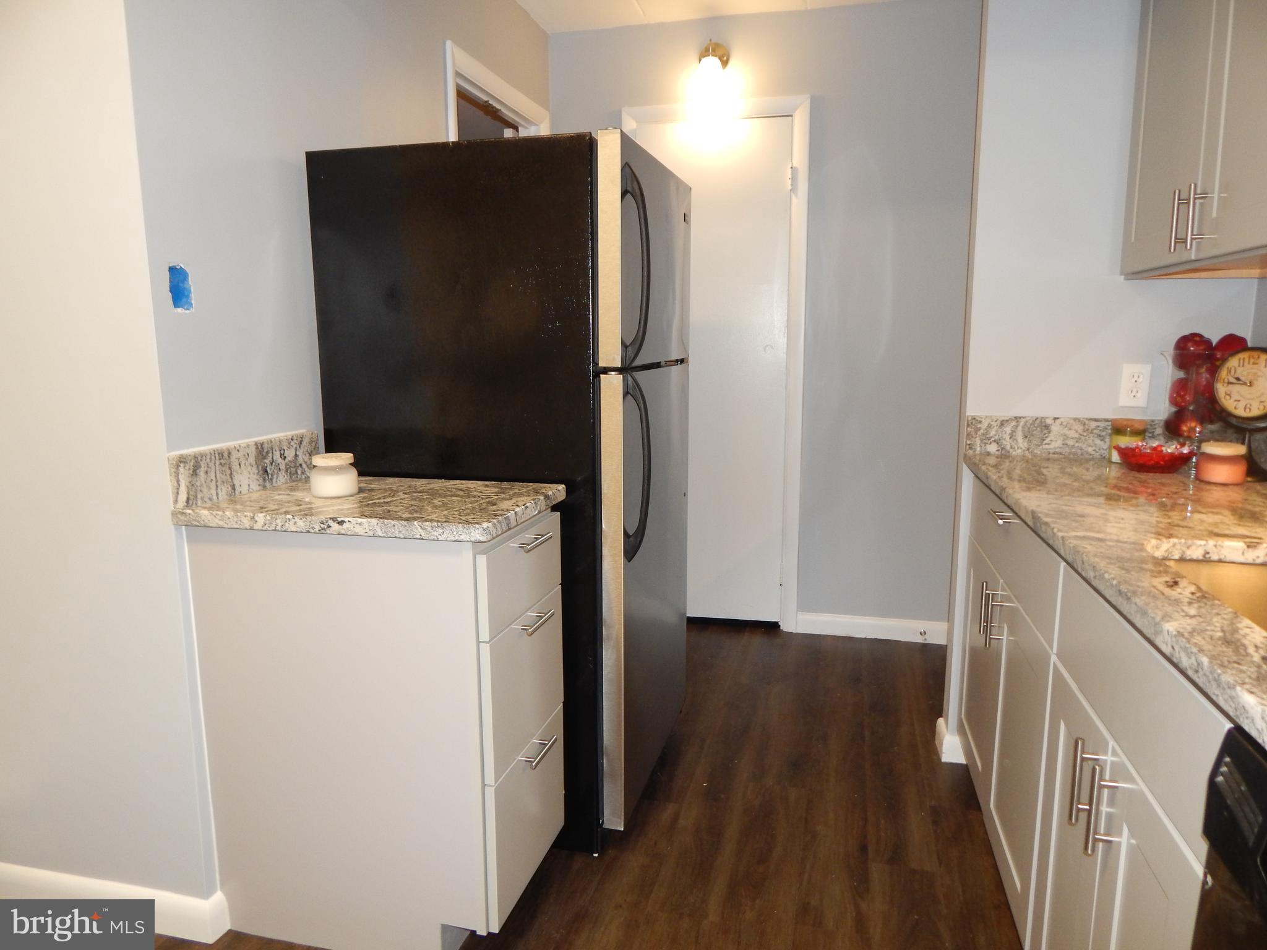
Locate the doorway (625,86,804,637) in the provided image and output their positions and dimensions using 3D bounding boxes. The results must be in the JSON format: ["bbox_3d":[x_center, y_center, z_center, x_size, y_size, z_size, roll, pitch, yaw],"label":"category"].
[{"bbox_3d":[0.333,-0.414,3.522,0.740,2.150,0.130,2,9,14],"label":"doorway"}]

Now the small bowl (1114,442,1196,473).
[{"bbox_3d":[1.238,-0.042,2.004,0.175,0.062,0.175,2,9,14],"label":"small bowl"}]

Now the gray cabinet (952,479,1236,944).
[{"bbox_3d":[1.058,0.534,1.543,0.640,0.870,1.610,2,9,14],"label":"gray cabinet"}]

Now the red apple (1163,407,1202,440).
[{"bbox_3d":[1.329,-0.124,2.036,0.080,0.078,0.080,2,9,14],"label":"red apple"}]

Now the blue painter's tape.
[{"bbox_3d":[-0.839,-0.348,1.572,0.006,0.086,0.056,2,9,14],"label":"blue painter's tape"}]

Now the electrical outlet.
[{"bbox_3d":[1.312,-0.233,2.201,0.070,0.114,0.010,2,9,14],"label":"electrical outlet"}]

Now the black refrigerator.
[{"bbox_3d":[-0.277,0.031,2.303,0.785,1.645,0.730,2,9,14],"label":"black refrigerator"}]

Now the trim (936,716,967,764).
[{"bbox_3d":[0.953,0.782,2.519,0.065,0.085,0.155,2,9,14],"label":"trim"}]

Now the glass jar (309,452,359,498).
[{"bbox_3d":[-0.620,-0.002,1.739,0.112,0.078,0.112,0,9,0],"label":"glass jar"}]

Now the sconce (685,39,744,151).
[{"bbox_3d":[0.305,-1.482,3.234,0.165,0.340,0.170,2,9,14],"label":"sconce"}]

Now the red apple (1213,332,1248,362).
[{"bbox_3d":[1.432,-0.302,2.015,0.078,0.075,0.078,2,9,14],"label":"red apple"}]

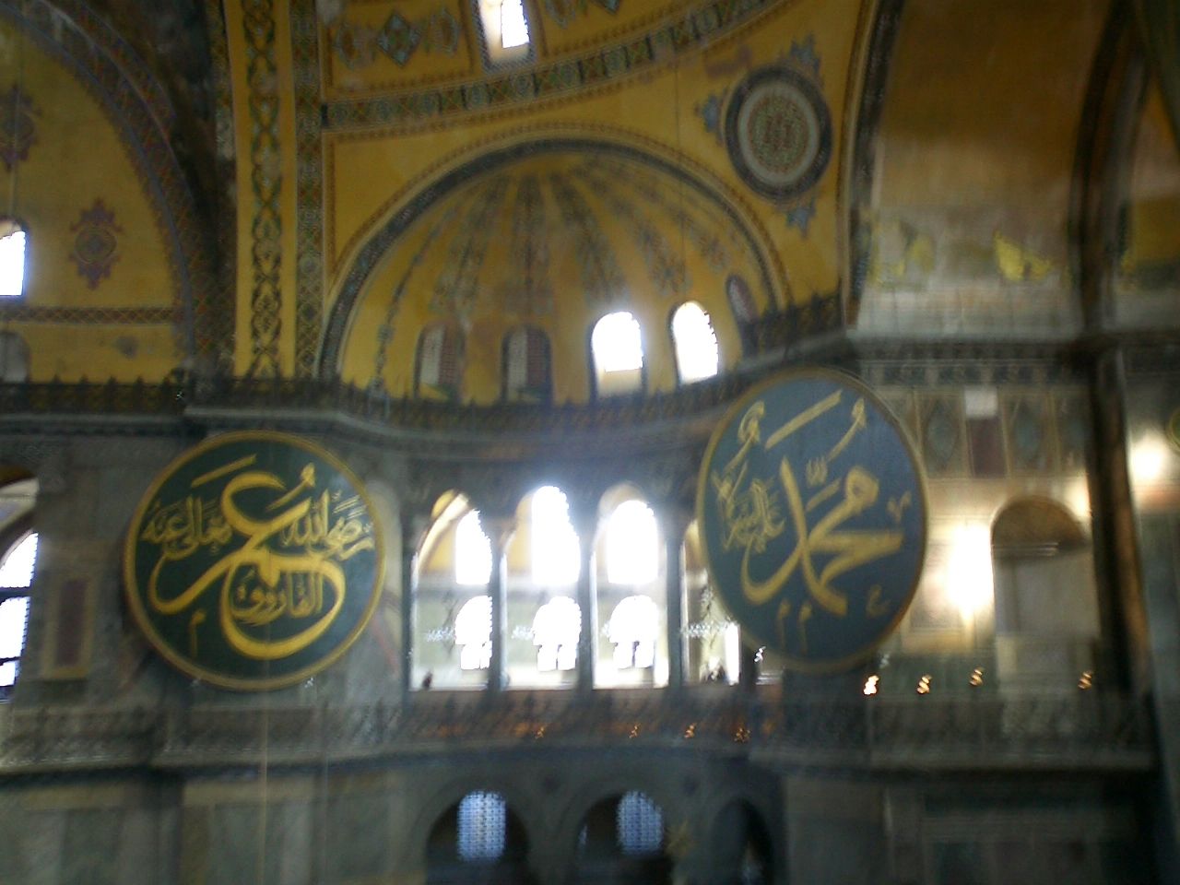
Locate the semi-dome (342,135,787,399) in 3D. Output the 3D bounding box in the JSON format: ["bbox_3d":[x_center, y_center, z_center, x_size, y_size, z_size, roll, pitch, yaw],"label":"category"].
[{"bbox_3d":[-0.100,-4.225,37.419,13.100,6.900,6.800,-5,-12,22],"label":"semi-dome"}]

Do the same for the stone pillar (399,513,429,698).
[{"bbox_3d":[-5.542,5.104,39.158,0.920,5.920,0.920,-1,-11,0],"label":"stone pillar"}]

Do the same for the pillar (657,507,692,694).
[{"bbox_3d":[2.656,4.922,39.166,1.000,6.000,1.000,-1,-11,0],"label":"pillar"}]

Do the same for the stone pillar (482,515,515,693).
[{"bbox_3d":[-2.889,5.242,40.141,0.980,5.930,0.980,-1,-11,0],"label":"stone pillar"}]

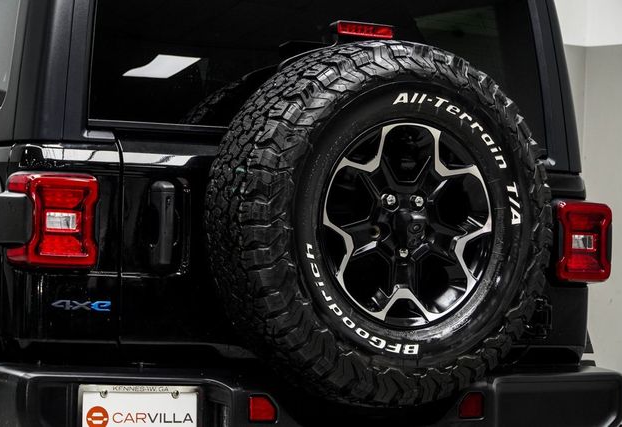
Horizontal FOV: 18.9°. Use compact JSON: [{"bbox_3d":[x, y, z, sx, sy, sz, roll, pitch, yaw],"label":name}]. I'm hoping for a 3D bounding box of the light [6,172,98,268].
[{"bbox_3d":[-0.563,0.016,4.069,0.180,0.205,0.105,3,-2,-30],"label":"light"}]

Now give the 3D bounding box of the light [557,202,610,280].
[{"bbox_3d":[0.679,0.072,4.784,0.180,0.205,0.105,3,-2,-30],"label":"light"}]

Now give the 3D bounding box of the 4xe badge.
[{"bbox_3d":[-0.505,0.204,4.104,0.142,0.025,0.008,3,-2,-30],"label":"4xe badge"}]

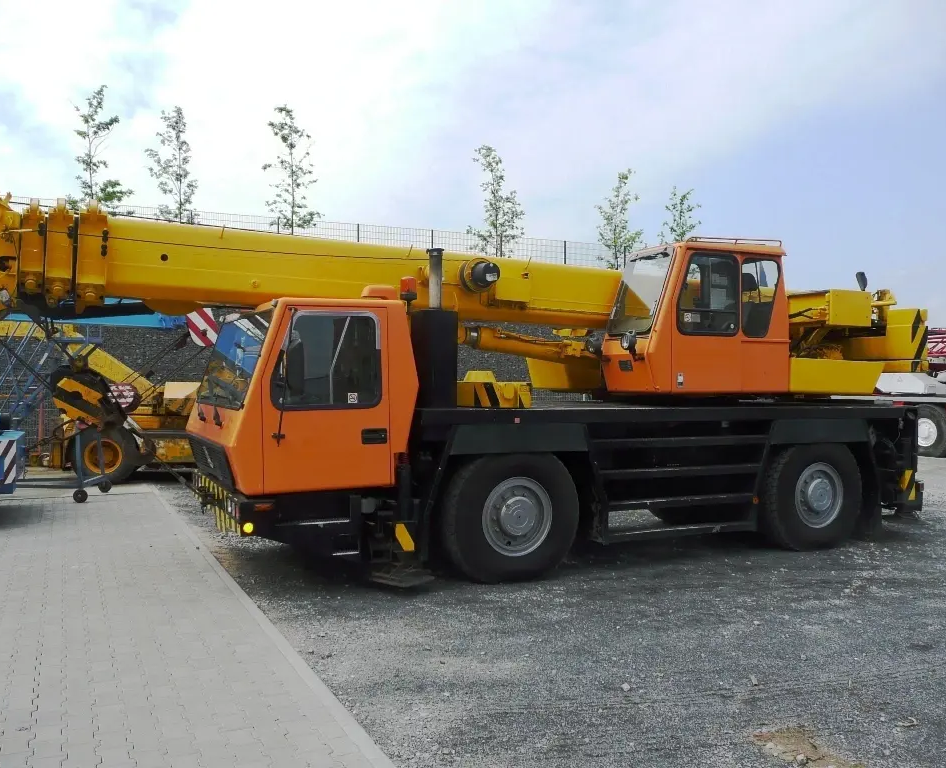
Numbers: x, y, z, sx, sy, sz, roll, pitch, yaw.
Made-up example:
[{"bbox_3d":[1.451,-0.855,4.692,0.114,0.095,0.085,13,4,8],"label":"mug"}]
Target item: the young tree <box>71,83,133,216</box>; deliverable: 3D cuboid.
[{"bbox_3d":[-11.082,-6.190,24.577,1.899,5.392,1.899,0,0,-24],"label":"young tree"}]

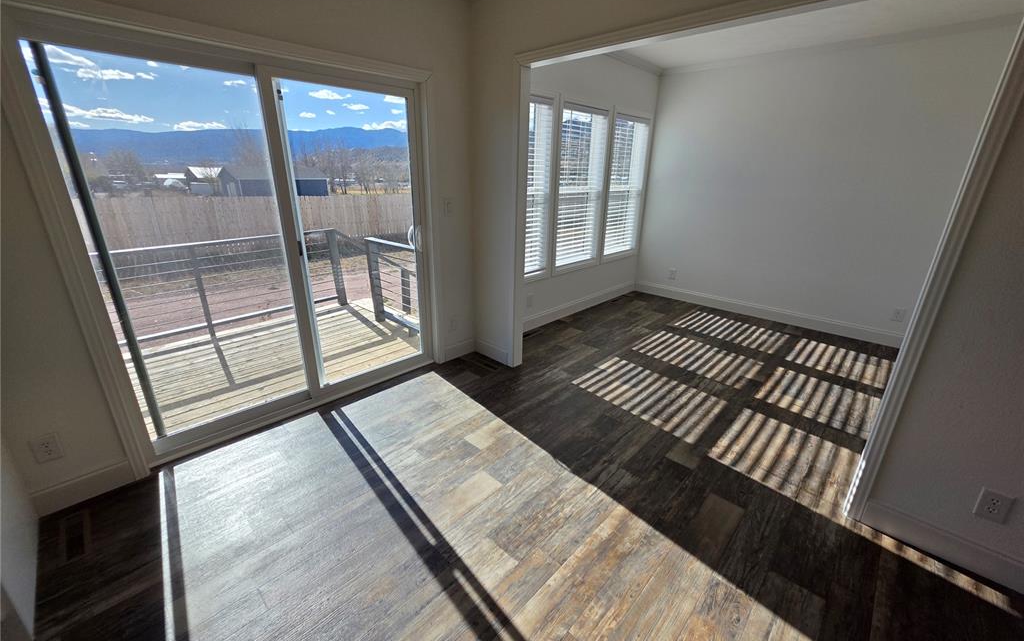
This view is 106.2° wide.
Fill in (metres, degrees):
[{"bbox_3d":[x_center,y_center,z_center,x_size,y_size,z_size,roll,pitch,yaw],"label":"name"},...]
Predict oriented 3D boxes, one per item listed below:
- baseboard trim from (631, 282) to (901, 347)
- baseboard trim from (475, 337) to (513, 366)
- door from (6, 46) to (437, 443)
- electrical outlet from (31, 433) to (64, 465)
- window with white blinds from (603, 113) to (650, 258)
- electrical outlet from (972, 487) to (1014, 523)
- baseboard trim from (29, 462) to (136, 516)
[{"bbox_3d":[2.832,-0.124,4.634,2.847,0.128,0.018,20,27,40],"label":"baseboard trim"},{"bbox_3d":[-0.172,0.276,3.292,0.402,0.126,0.018,20,27,40],"label":"baseboard trim"},{"bbox_3d":[-1.224,-0.371,2.220,0.100,1.920,1.708,20,27,40],"label":"door"},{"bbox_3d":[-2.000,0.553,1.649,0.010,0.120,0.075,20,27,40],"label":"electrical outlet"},{"bbox_3d":[1.365,-1.577,4.638,0.055,1.533,0.818,20,27,40],"label":"window with white blinds"},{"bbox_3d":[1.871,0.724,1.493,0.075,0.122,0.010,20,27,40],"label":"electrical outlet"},{"bbox_3d":[-1.964,0.775,1.774,0.018,0.126,0.318,20,27,40],"label":"baseboard trim"}]

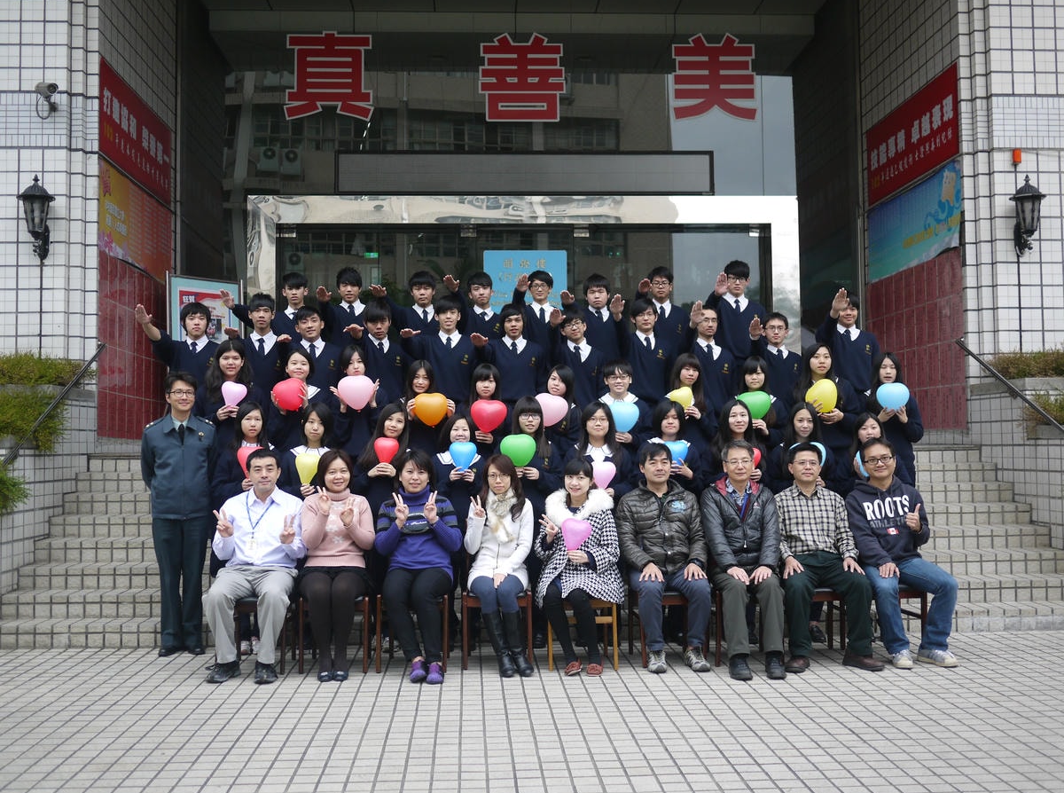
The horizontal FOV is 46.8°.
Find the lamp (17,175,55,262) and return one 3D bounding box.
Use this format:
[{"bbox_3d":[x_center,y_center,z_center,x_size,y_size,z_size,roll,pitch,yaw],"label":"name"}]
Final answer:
[{"bbox_3d":[-4.162,-1.507,10.311,0.313,0.698,0.330,0,-2,-3],"label":"lamp"}]

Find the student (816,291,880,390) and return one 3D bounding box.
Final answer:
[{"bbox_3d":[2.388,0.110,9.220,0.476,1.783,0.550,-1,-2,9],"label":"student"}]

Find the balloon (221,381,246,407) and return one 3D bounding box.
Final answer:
[{"bbox_3d":[-1.948,-0.003,8.050,0.168,0.185,0.120,0,-2,-6],"label":"balloon"}]

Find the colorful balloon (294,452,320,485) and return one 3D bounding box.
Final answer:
[{"bbox_3d":[-1.359,0.442,7.480,0.160,0.200,0.120,0,-2,-5],"label":"colorful balloon"}]

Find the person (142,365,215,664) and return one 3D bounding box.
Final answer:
[{"bbox_3d":[-2.207,0.738,7.700,0.470,1.740,0.310,0,-2,-6],"label":"person"}]

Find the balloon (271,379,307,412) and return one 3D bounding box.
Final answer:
[{"bbox_3d":[-1.631,-0.012,8.261,0.221,0.221,0.160,0,-2,-8],"label":"balloon"}]

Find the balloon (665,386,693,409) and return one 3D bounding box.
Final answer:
[{"bbox_3d":[1.020,0.021,8.440,0.184,0.183,0.130,0,-2,-3],"label":"balloon"}]

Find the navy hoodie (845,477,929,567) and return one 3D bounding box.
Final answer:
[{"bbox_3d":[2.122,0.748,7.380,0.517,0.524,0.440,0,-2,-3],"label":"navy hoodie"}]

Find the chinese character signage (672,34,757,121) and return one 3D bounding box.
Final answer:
[{"bbox_3d":[2.037,-3.554,13.675,0.946,0.981,0.050,-1,-2,-3],"label":"chinese character signage"}]

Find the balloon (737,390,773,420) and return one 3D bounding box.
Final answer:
[{"bbox_3d":[1.485,0.059,8.220,0.235,0.205,0.150,0,-2,0],"label":"balloon"}]

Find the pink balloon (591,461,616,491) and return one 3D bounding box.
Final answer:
[{"bbox_3d":[0.454,0.500,7.742,0.154,0.190,0.120,-1,-2,1],"label":"pink balloon"}]

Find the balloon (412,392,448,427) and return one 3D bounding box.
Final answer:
[{"bbox_3d":[-0.680,0.090,8.307,0.227,0.234,0.160,0,-2,-4],"label":"balloon"}]

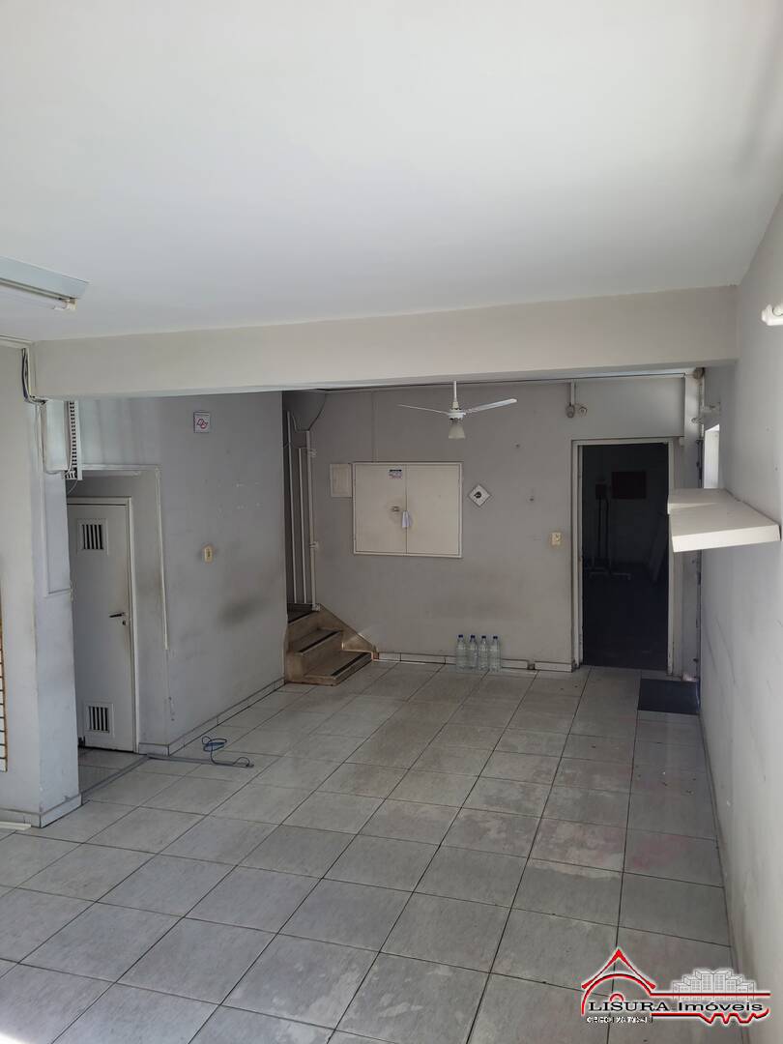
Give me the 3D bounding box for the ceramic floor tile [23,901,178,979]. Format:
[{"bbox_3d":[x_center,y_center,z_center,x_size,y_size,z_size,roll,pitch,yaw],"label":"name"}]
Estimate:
[{"bbox_3d":[-1.185,1.738,3.263,0.445,0.010,0.445,0,4,19],"label":"ceramic floor tile"}]

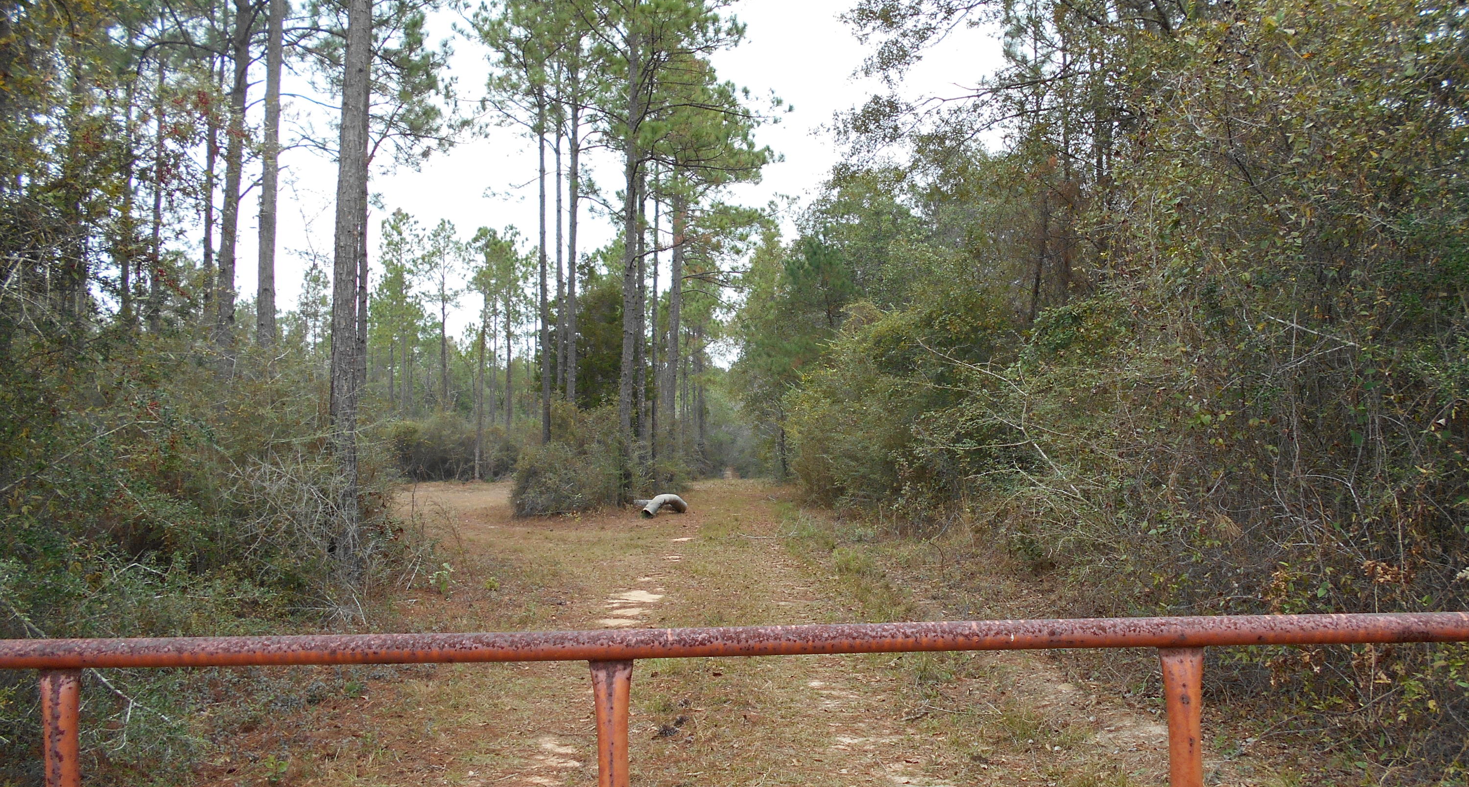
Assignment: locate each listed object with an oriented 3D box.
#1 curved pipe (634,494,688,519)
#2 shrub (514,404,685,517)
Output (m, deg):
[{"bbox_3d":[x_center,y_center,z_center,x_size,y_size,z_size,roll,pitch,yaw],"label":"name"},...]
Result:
[{"bbox_3d":[-1.680,2.590,25.400,1.200,0.530,0.600,2,-3,-37],"label":"curved pipe"},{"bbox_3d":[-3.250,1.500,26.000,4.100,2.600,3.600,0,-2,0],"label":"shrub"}]

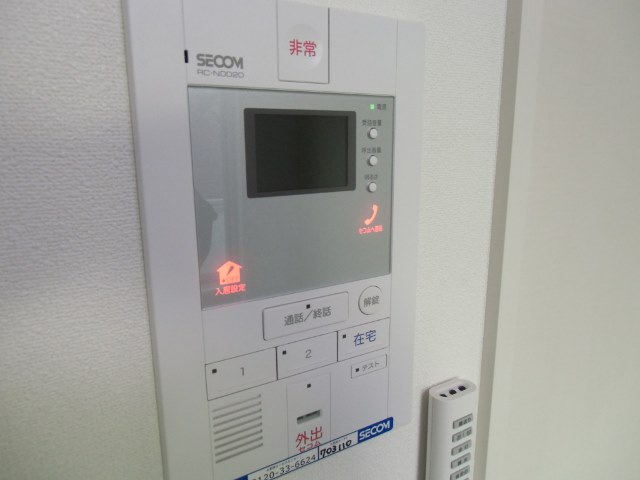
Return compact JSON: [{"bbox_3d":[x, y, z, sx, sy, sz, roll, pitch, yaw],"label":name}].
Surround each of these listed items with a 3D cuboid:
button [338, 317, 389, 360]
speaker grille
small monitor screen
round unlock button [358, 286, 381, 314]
[{"bbox_3d":[0.034,0.076,0.338,0.048,0.025,0.005,-8,14,-29],"label":"button"},{"bbox_3d":[-0.055,0.126,0.297,0.034,0.040,0.004,-8,14,-29],"label":"speaker grille"},{"bbox_3d":[-0.010,-0.056,0.285,0.079,0.053,0.006,-8,14,-29],"label":"small monitor screen"},{"bbox_3d":[0.039,0.046,0.333,0.023,0.023,0.005,-8,14,-29],"label":"round unlock button"}]

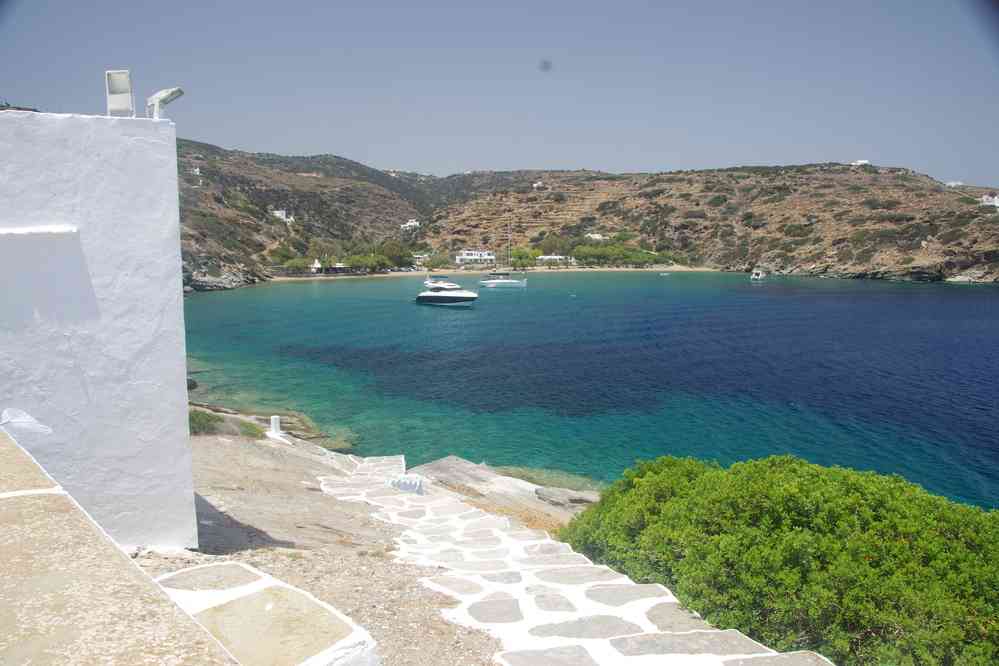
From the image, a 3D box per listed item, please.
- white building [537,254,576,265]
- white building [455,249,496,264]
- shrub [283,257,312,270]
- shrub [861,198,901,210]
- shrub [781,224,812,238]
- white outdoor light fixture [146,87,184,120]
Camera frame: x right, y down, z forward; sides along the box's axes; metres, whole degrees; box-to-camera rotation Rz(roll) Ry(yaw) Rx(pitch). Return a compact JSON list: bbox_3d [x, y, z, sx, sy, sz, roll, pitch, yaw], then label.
[{"bbox_3d":[24.042,-30.790,316.000,16.500,4.000,8.000,-1,7,-6],"label":"white building"},{"bbox_3d":[-10.037,-32.248,320.000,17.000,5.900,9.000,-1,7,-9],"label":"white building"},{"bbox_3d":[-70.641,-24.305,262.000,10.000,4.700,8.000,-1,7,-11],"label":"shrub"},{"bbox_3d":[168.700,-56.600,330.000,16.000,4.400,8.000,3,8,24],"label":"shrub"},{"bbox_3d":[118.532,-40.571,298.000,12.000,4.800,8.000,3,8,21],"label":"shrub"},{"bbox_3d":[-2.586,-1.777,5.800,0.250,0.250,0.200,-5,9,-36],"label":"white outdoor light fixture"}]

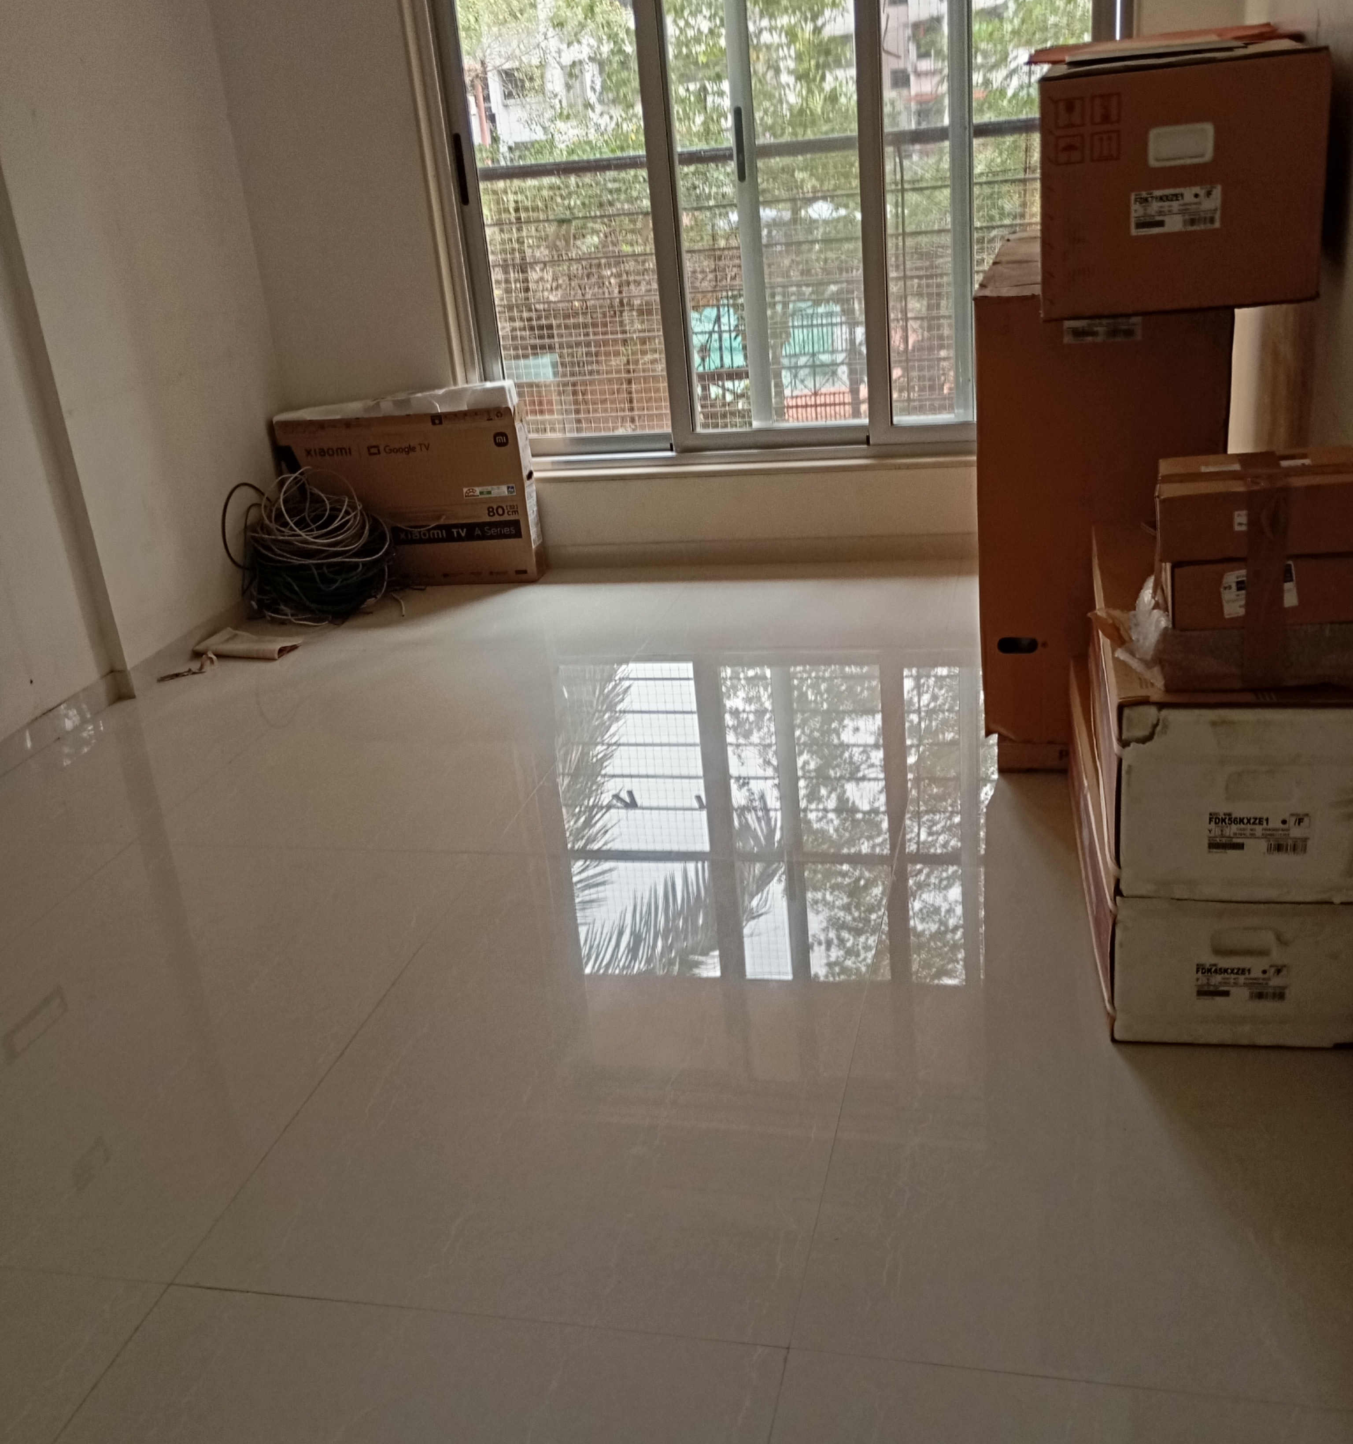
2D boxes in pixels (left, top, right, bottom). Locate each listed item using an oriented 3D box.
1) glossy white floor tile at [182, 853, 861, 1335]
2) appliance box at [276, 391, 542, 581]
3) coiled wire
[{"bbox_3d":[-0.117,0.500,2.307,0.800,0.010,1.200,0,22,14],"label":"glossy white floor tile"},{"bbox_3d":[-0.868,-0.757,4.836,0.820,0.590,0.140,-1,22,13],"label":"appliance box"},{"bbox_3d":[-1.113,-0.573,4.654,0.480,0.430,0.410,0,22,14],"label":"coiled wire"}]

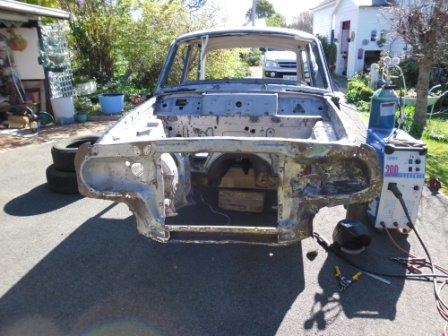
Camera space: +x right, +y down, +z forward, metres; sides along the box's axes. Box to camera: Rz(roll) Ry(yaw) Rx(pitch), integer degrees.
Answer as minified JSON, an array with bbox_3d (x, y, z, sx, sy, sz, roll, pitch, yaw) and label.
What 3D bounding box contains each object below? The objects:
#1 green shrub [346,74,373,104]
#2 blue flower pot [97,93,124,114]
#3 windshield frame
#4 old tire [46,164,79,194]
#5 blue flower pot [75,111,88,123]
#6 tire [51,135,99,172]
[{"bbox_3d":[2.810,-1.600,7.200,0.600,0.630,0.580,-1,17,0],"label":"green shrub"},{"bbox_3d":[-2.060,-1.175,6.400,0.460,0.380,0.460,-1,17,0],"label":"blue flower pot"},{"bbox_3d":[0.160,-0.910,3.000,1.460,0.530,0.450,0,17,5],"label":"windshield frame"},{"bbox_3d":[-1.175,0.052,2.990,0.605,0.182,0.605,-1,17,0],"label":"old tire"},{"bbox_3d":[-2.340,-0.840,5.750,0.225,0.200,0.225,-1,17,0],"label":"blue flower pot"},{"bbox_3d":[-1.125,-0.128,2.950,0.600,0.182,0.600,-1,17,0],"label":"tire"}]

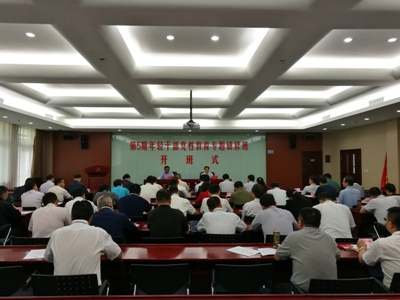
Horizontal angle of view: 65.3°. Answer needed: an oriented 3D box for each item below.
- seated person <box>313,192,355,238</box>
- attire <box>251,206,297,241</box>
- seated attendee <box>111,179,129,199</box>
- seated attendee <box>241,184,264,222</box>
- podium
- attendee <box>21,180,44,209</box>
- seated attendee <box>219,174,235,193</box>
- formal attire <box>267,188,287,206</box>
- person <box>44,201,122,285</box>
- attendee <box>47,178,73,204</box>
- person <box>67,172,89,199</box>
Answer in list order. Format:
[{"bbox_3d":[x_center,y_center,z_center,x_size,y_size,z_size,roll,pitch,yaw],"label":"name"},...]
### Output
[{"bbox_3d":[1.580,1.142,3.791,0.560,1.220,0.760,0,-2,-8],"label":"seated person"},{"bbox_3d":[0.836,0.965,3.550,0.580,0.660,0.480,0,-2,-2],"label":"attire"},{"bbox_3d":[-1.832,1.273,7.265,0.500,1.180,0.720,0,-2,-2],"label":"seated attendee"},{"bbox_3d":[0.829,1.113,4.700,0.520,1.220,0.750,0,-2,-10],"label":"seated attendee"},{"bbox_3d":[-3.655,1.226,11.125,0.850,1.330,0.580,0,-2,-2],"label":"podium"},{"bbox_3d":[-3.166,1.207,5.981,0.540,1.230,0.760,0,-2,2],"label":"attendee"},{"bbox_3d":[0.713,1.289,8.522,0.500,1.230,0.720,0,-2,-2],"label":"seated attendee"},{"bbox_3d":[1.509,1.046,6.094,0.500,0.640,0.420,0,-2,-2],"label":"formal attire"},{"bbox_3d":[-0.932,1.077,2.557,0.640,1.270,0.770,0,-2,1],"label":"person"},{"bbox_3d":[-2.580,1.132,5.750,0.520,1.250,0.750,-1,-2,16],"label":"attendee"},{"bbox_3d":[-2.709,1.164,6.900,0.520,1.260,0.750,0,-2,6],"label":"person"}]

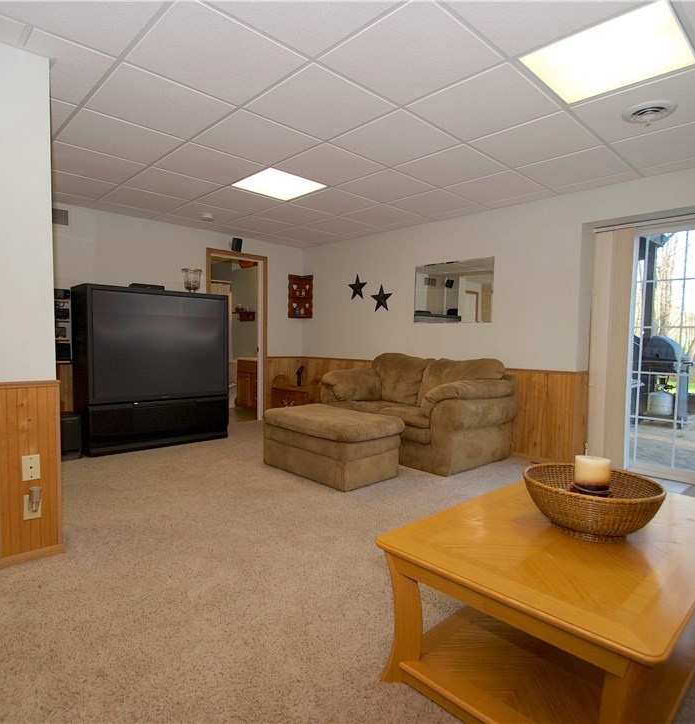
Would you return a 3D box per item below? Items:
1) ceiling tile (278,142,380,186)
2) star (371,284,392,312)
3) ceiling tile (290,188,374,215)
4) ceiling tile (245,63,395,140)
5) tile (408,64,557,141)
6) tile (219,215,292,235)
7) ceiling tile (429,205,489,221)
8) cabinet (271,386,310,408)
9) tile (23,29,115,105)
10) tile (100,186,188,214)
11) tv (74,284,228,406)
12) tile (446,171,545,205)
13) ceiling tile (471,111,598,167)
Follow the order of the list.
[{"bbox_3d":[-0.126,-1.409,3.265,0.602,0.020,0.602,-2,4,-44],"label":"ceiling tile"},{"bbox_3d":[0.386,-0.742,5.260,0.040,0.312,0.330,-2,5,-44],"label":"star"},{"bbox_3d":[-0.112,-1.458,4.130,0.600,0.025,0.600,-2,4,-44],"label":"ceiling tile"},{"bbox_3d":[-0.141,-1.359,2.417,0.605,0.025,0.605,-3,5,-44],"label":"ceiling tile"},{"bbox_3d":[0.714,-1.342,2.381,0.591,0.020,0.585,-2,5,-44],"label":"tile"},{"bbox_3d":[-0.959,-1.524,5.012,0.605,0.025,0.605,-3,5,-44],"label":"tile"},{"bbox_3d":[1.044,-1.455,4.402,0.195,0.025,0.600,-2,4,-44],"label":"ceiling tile"},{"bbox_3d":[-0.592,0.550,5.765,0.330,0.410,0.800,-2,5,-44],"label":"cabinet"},{"bbox_3d":[-1.344,-1.358,2.104,0.299,0.020,0.579,-2,5,-44],"label":"tile"},{"bbox_3d":[-1.836,-1.487,4.156,0.600,0.025,0.600,-2,4,-44],"label":"tile"},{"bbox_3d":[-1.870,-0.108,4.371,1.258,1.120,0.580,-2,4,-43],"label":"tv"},{"bbox_3d":[1.201,-1.411,3.668,0.616,0.020,0.597,-2,5,-44],"label":"tile"},{"bbox_3d":[1.160,-1.366,2.827,0.605,0.025,0.605,-3,5,-44],"label":"ceiling tile"}]

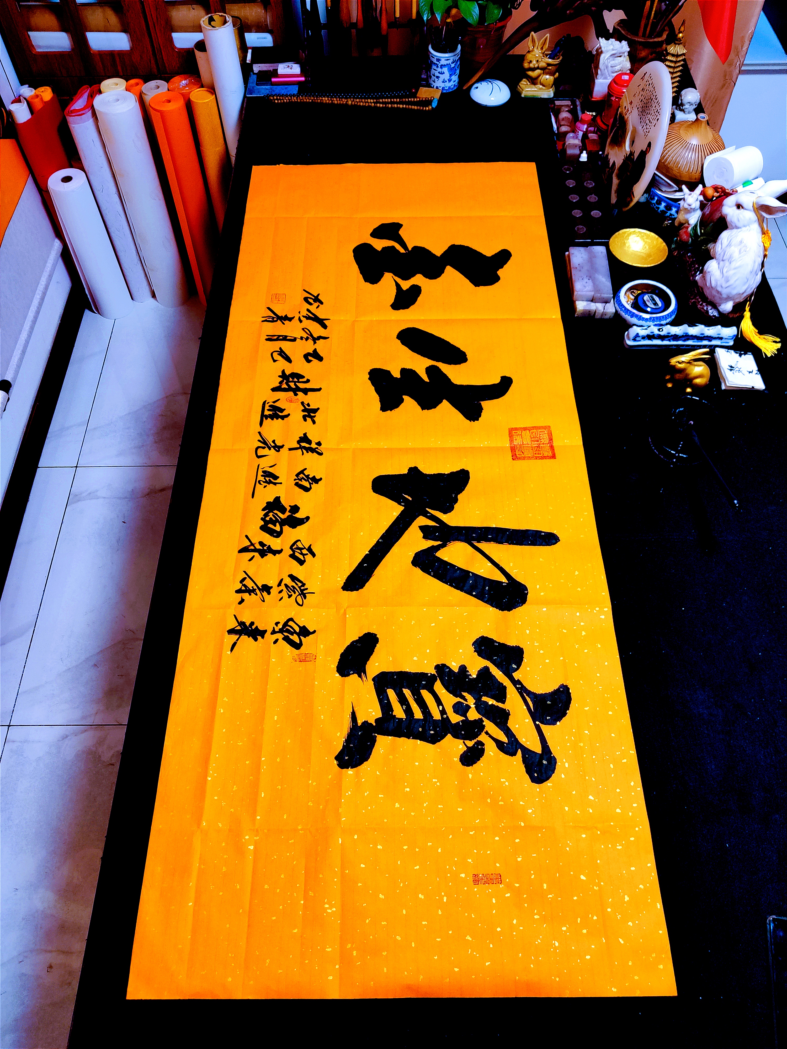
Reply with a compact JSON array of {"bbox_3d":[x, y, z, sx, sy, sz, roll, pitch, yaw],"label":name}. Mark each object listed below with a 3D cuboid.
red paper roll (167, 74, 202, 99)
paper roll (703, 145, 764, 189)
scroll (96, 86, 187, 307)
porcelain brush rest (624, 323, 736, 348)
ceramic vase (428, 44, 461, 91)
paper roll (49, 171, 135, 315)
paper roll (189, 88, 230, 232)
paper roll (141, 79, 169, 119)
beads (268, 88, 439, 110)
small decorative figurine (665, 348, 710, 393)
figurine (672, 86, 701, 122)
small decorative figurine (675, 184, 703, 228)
[{"bbox_3d":[-0.593,-1.074,2.544,0.100,0.700,0.100,0,58,0],"label":"red paper roll"},{"bbox_3d":[0.784,-0.818,1.815,0.089,0.084,0.084,-25,61,-15],"label":"paper roll"},{"bbox_3d":[-0.771,-0.986,2.479,0.112,0.700,0.112,0,58,0],"label":"scroll"},{"bbox_3d":[0.584,-0.394,1.620,0.216,0.038,0.042,1,58,1],"label":"porcelain brush rest"},{"bbox_3d":[0.137,-1.237,2.123,0.084,0.096,0.084,0,58,0],"label":"ceramic vase"},{"bbox_3d":[-0.965,-0.889,2.542,0.113,0.490,0.113,0,58,0],"label":"paper roll"},{"bbox_3d":[-0.533,-1.010,2.495,0.073,0.700,0.073,0,58,0],"label":"paper roll"},{"bbox_3d":[-0.669,-1.051,2.521,0.073,0.700,0.073,0,58,0],"label":"paper roll"},{"bbox_3d":[-0.111,-1.140,2.113,0.455,0.012,0.090,0,58,0],"label":"beads"},{"bbox_3d":[0.579,-0.305,1.534,0.088,0.070,0.055,-3,58,-2],"label":"small decorative figurine"},{"bbox_3d":[0.730,-1.037,1.971,0.075,0.112,0.065,10,58,6],"label":"figurine"},{"bbox_3d":[0.655,-0.706,1.747,0.060,0.090,0.060,12,58,8],"label":"small decorative figurine"}]

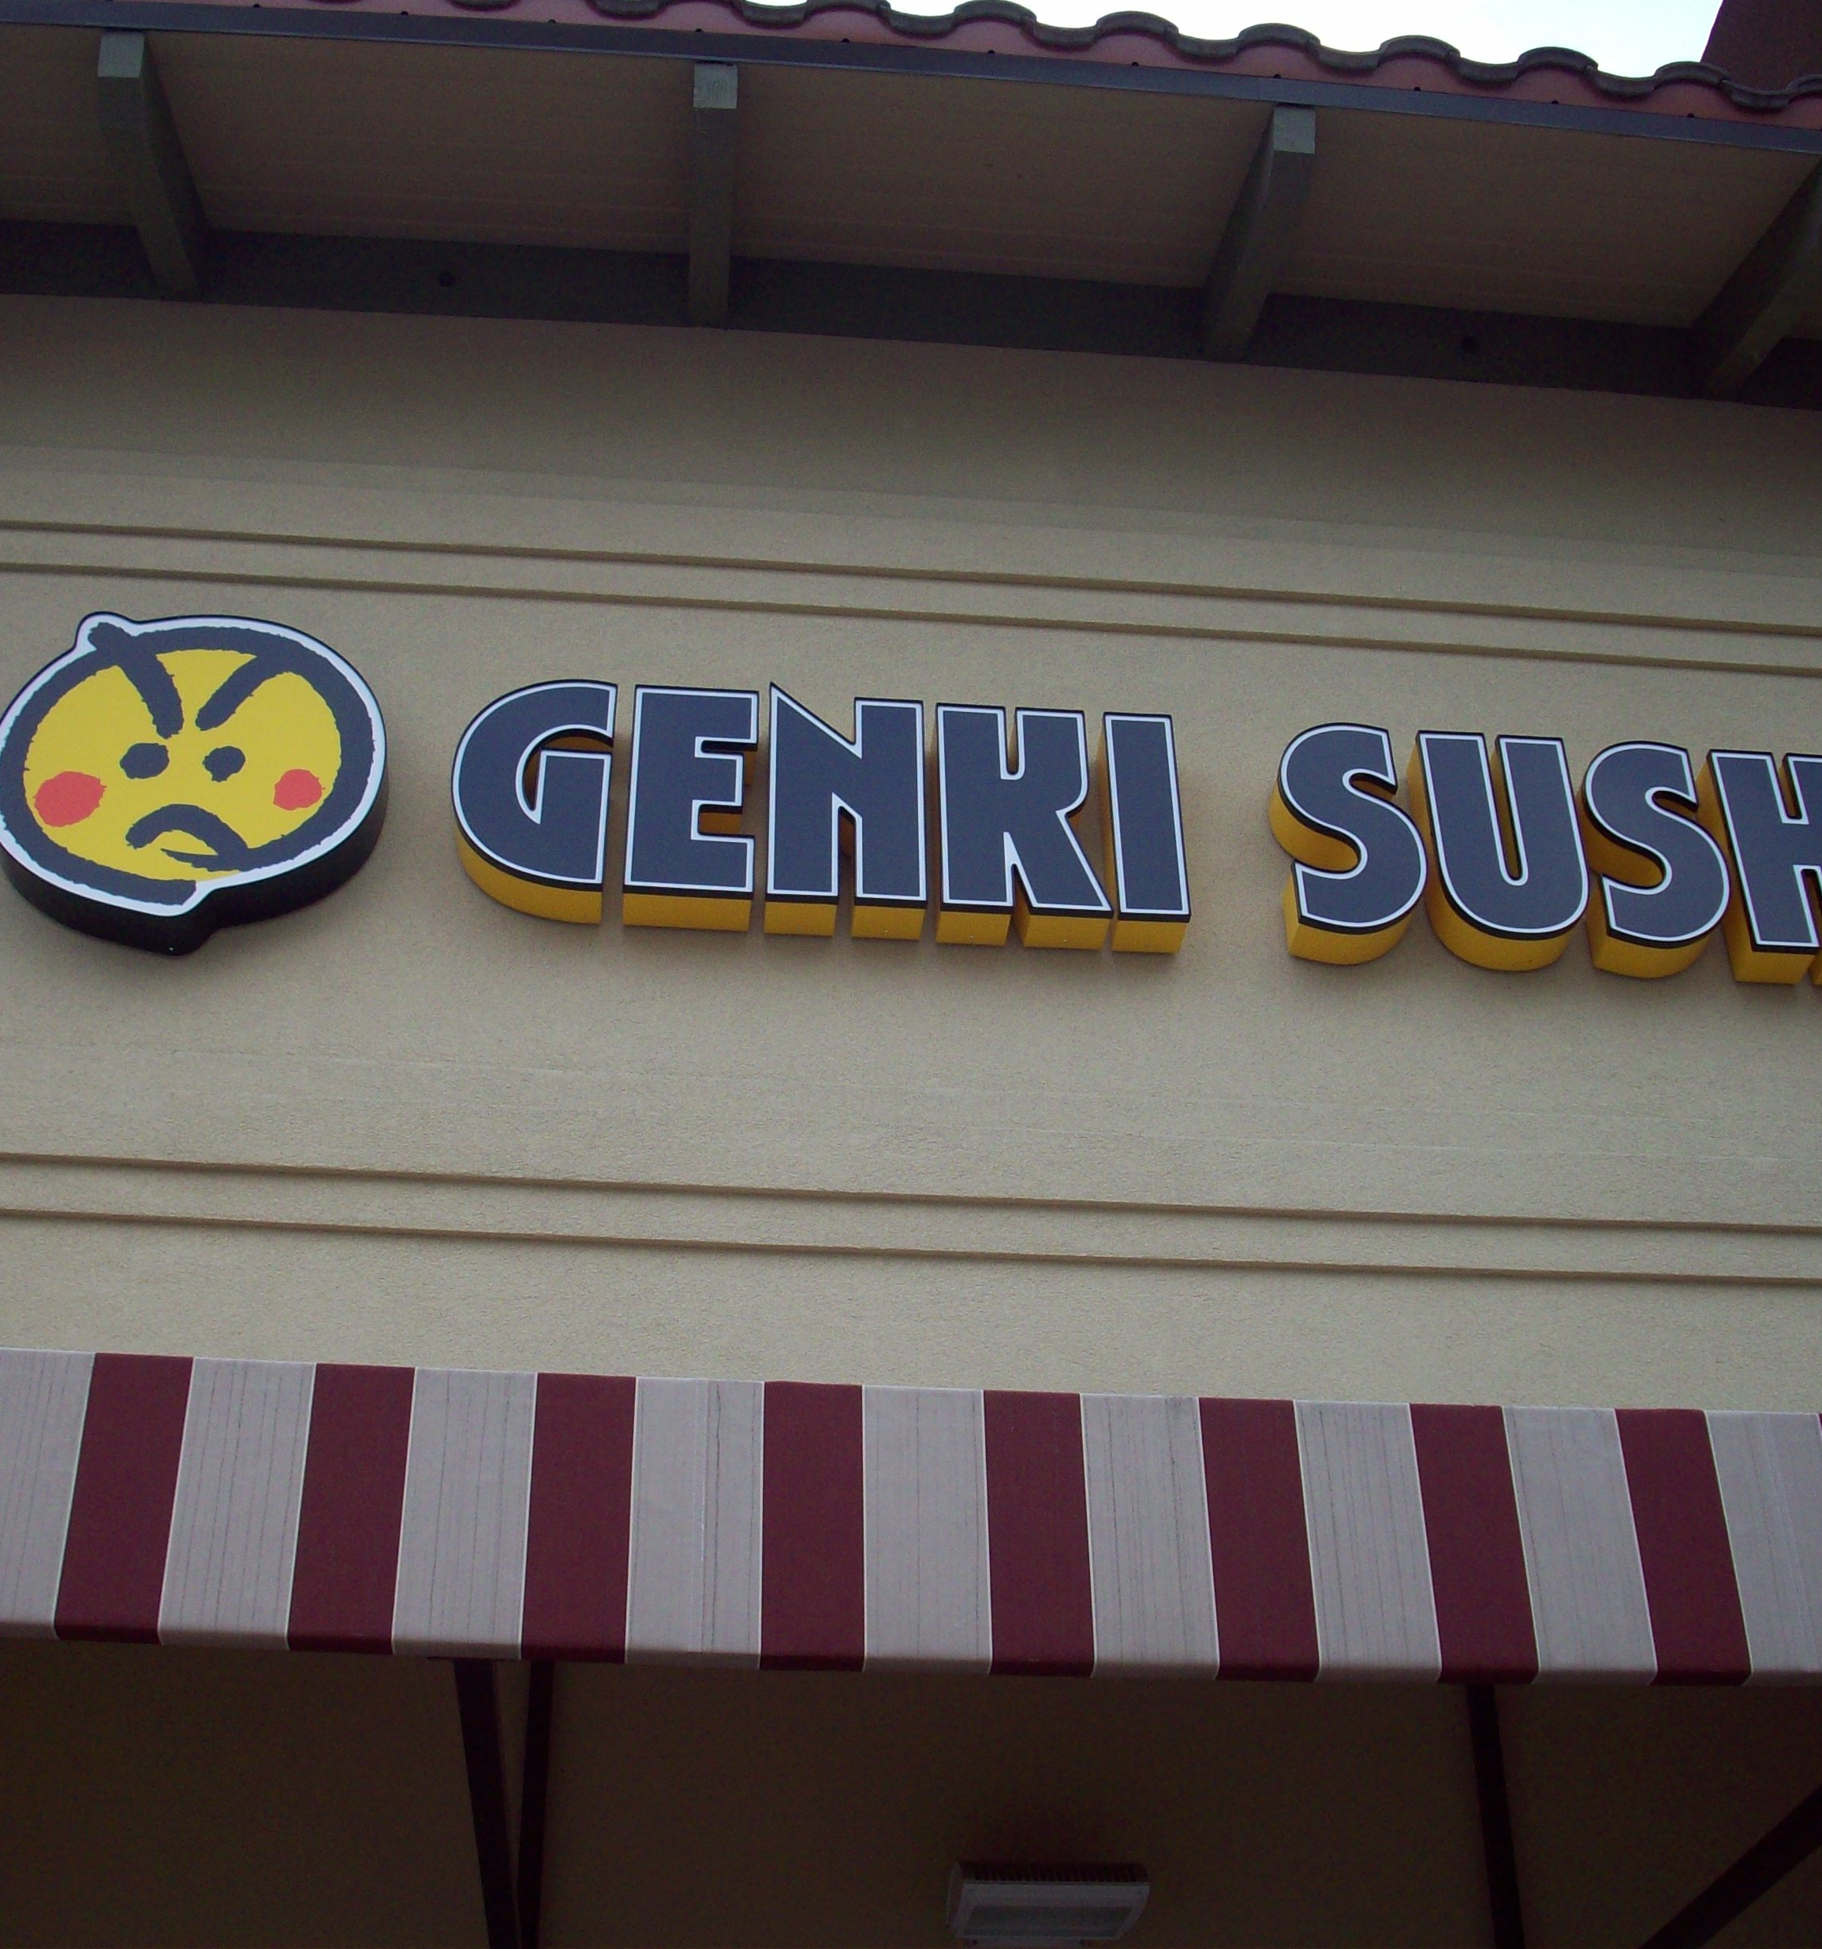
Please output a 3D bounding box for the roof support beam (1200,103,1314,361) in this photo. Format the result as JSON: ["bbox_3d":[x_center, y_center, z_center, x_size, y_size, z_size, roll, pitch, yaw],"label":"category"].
[{"bbox_3d":[0.773,-1.632,6.235,0.090,0.200,0.830,3,-14,-5],"label":"roof support beam"}]

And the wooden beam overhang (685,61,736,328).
[{"bbox_3d":[-0.431,-1.669,6.045,0.091,0.220,0.903,3,-12,-5],"label":"wooden beam overhang"}]

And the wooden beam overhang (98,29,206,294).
[{"bbox_3d":[-1.616,-1.709,5.958,0.088,0.220,0.898,4,-12,-5],"label":"wooden beam overhang"}]

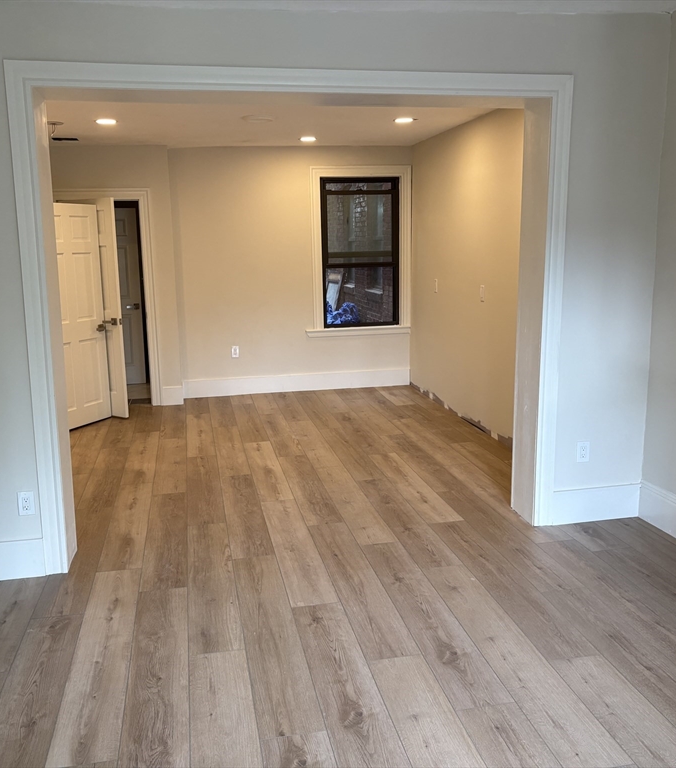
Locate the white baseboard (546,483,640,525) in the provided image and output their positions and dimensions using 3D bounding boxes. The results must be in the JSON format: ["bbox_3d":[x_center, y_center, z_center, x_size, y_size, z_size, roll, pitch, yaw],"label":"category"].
[{"bbox_3d":[1.514,0.709,4.515,0.565,0.202,0.025,-3,11,-12],"label":"white baseboard"}]

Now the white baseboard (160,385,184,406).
[{"bbox_3d":[-1.694,0.123,7.863,0.229,0.183,0.025,-3,11,-12],"label":"white baseboard"}]

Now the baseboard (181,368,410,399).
[{"bbox_3d":[-0.409,-0.009,8.446,2.530,0.188,0.025,-3,11,-13],"label":"baseboard"}]

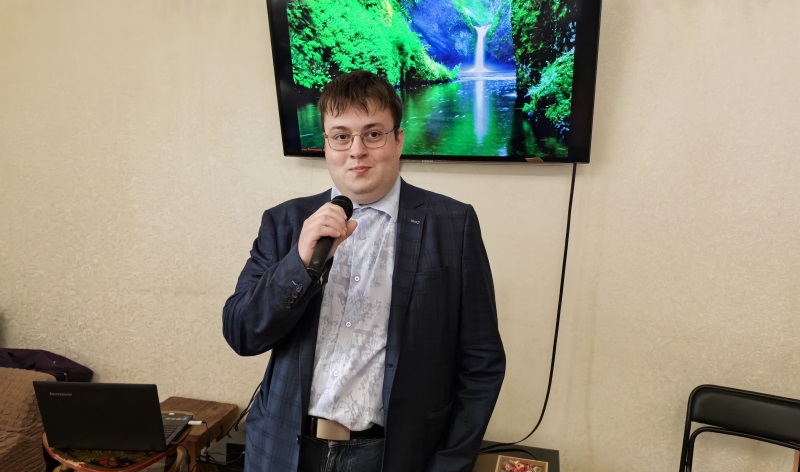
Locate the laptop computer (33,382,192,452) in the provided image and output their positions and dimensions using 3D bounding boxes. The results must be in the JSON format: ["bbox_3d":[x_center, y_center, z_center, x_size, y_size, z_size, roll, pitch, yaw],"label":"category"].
[{"bbox_3d":[-0.949,0.565,2.116,0.384,0.263,0.319,1,8,1],"label":"laptop computer"}]

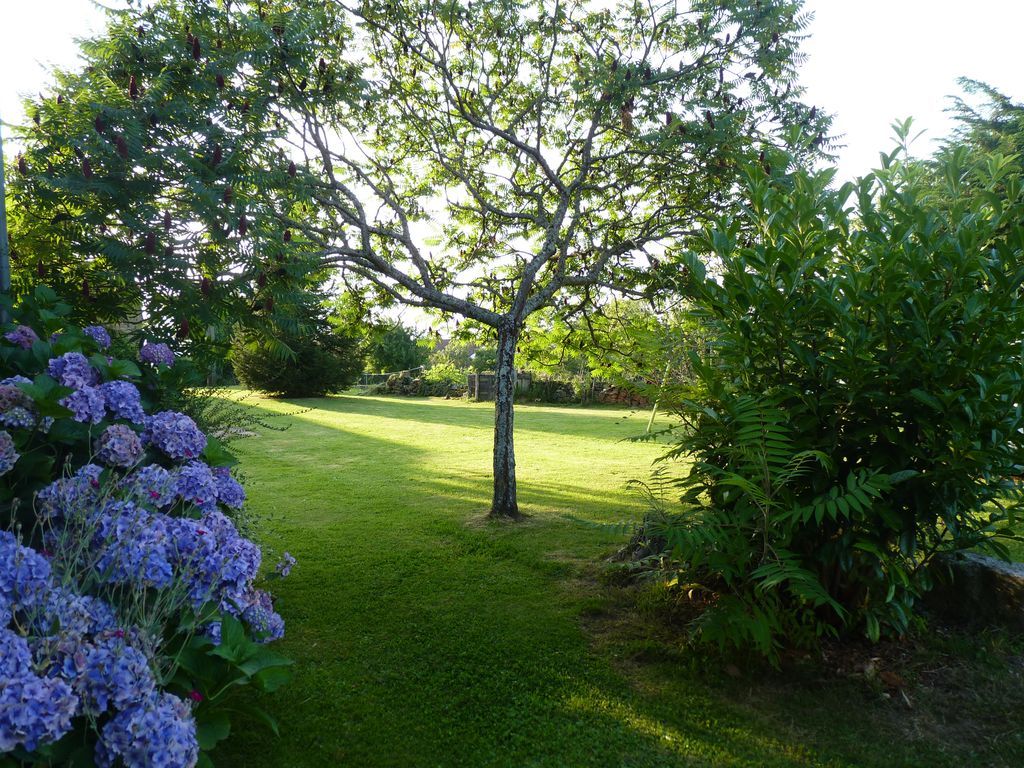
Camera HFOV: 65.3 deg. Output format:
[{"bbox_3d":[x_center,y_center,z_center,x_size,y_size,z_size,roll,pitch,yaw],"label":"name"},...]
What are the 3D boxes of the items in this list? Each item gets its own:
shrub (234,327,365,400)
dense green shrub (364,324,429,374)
[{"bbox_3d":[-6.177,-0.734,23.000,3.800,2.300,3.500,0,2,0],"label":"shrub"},{"bbox_3d":[-4.483,-1.261,31.000,2.600,2.200,2.400,0,2,0],"label":"dense green shrub"}]

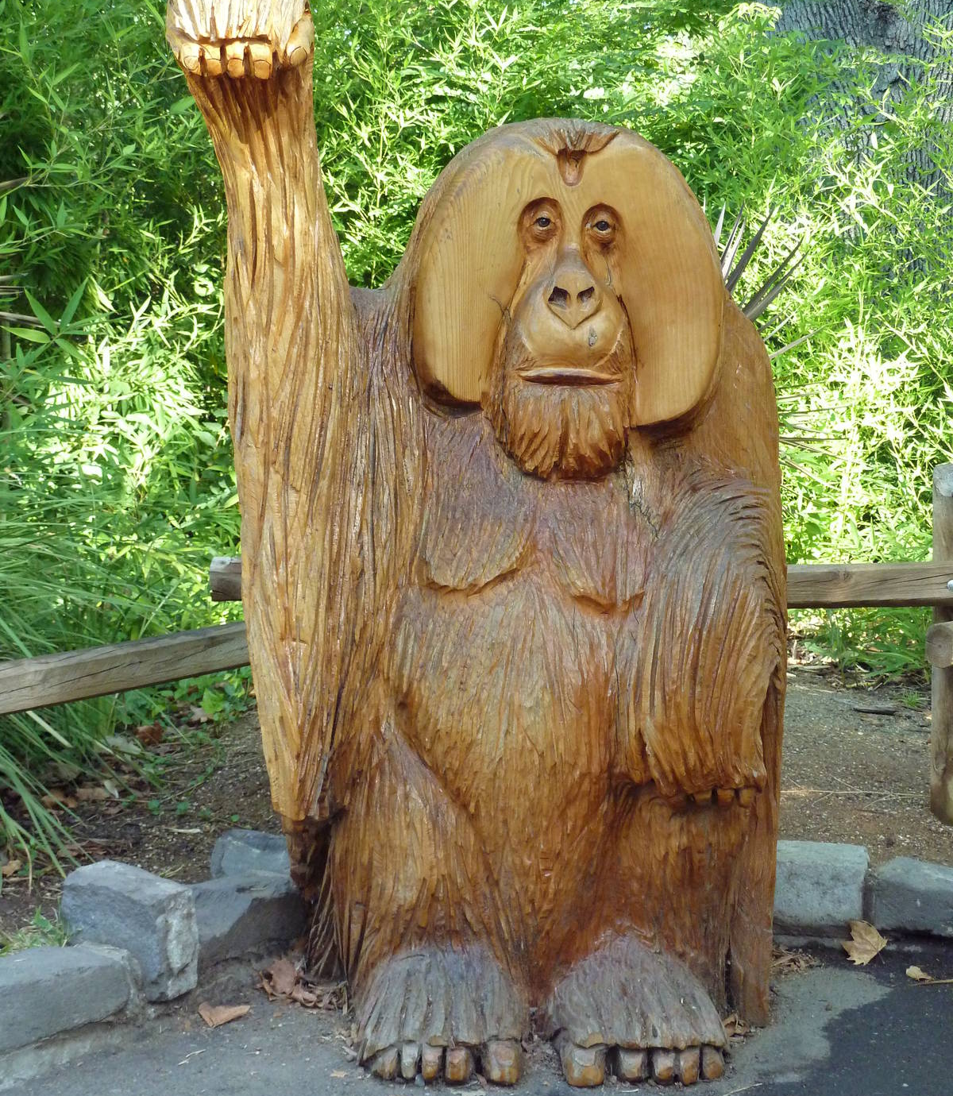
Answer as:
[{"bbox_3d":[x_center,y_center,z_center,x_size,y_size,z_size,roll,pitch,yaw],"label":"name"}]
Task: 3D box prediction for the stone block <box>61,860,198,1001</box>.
[{"bbox_3d":[-0.865,0.944,5.067,0.340,0.250,0.200,4,6,44],"label":"stone block"}]

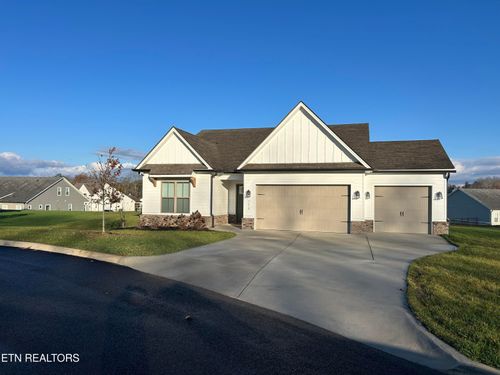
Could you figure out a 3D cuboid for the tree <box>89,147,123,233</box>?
[{"bbox_3d":[-7.700,0.100,20.000,1.800,4.550,1.800,0,0,14],"label":"tree"}]

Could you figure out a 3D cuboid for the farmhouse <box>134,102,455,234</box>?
[{"bbox_3d":[3.050,-1.100,25.900,17.100,6.750,13.200,0,0,14],"label":"farmhouse"}]

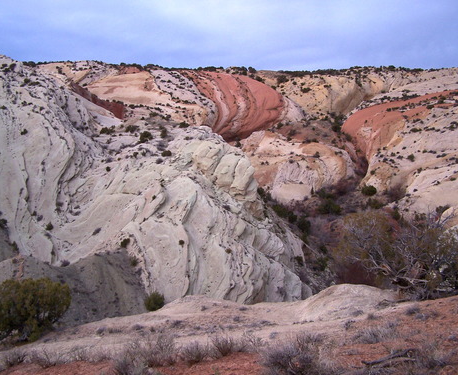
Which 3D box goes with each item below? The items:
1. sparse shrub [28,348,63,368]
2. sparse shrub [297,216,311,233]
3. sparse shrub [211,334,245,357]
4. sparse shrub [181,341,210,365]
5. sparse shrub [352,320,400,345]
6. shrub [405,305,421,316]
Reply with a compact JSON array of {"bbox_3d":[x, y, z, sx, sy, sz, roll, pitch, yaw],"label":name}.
[{"bbox_3d":[-2.708,2.523,8.100,0.531,0.227,0.452,0,5,0],"label":"sparse shrub"},{"bbox_3d":[11.692,5.730,85.000,2.168,2.478,1.843,0,5,0],"label":"sparse shrub"},{"bbox_3d":[-0.007,2.360,8.200,0.508,0.264,0.432,0,5,0],"label":"sparse shrub"},{"bbox_3d":[-0.470,2.315,7.700,0.393,0.287,0.334,0,5,0],"label":"sparse shrub"},{"bbox_3d":[2.553,2.510,9.500,0.796,0.314,0.677,0,5,0],"label":"sparse shrub"},{"bbox_3d":[4.538,3.025,13.500,0.394,0.245,0.334,0,5,0],"label":"shrub"}]

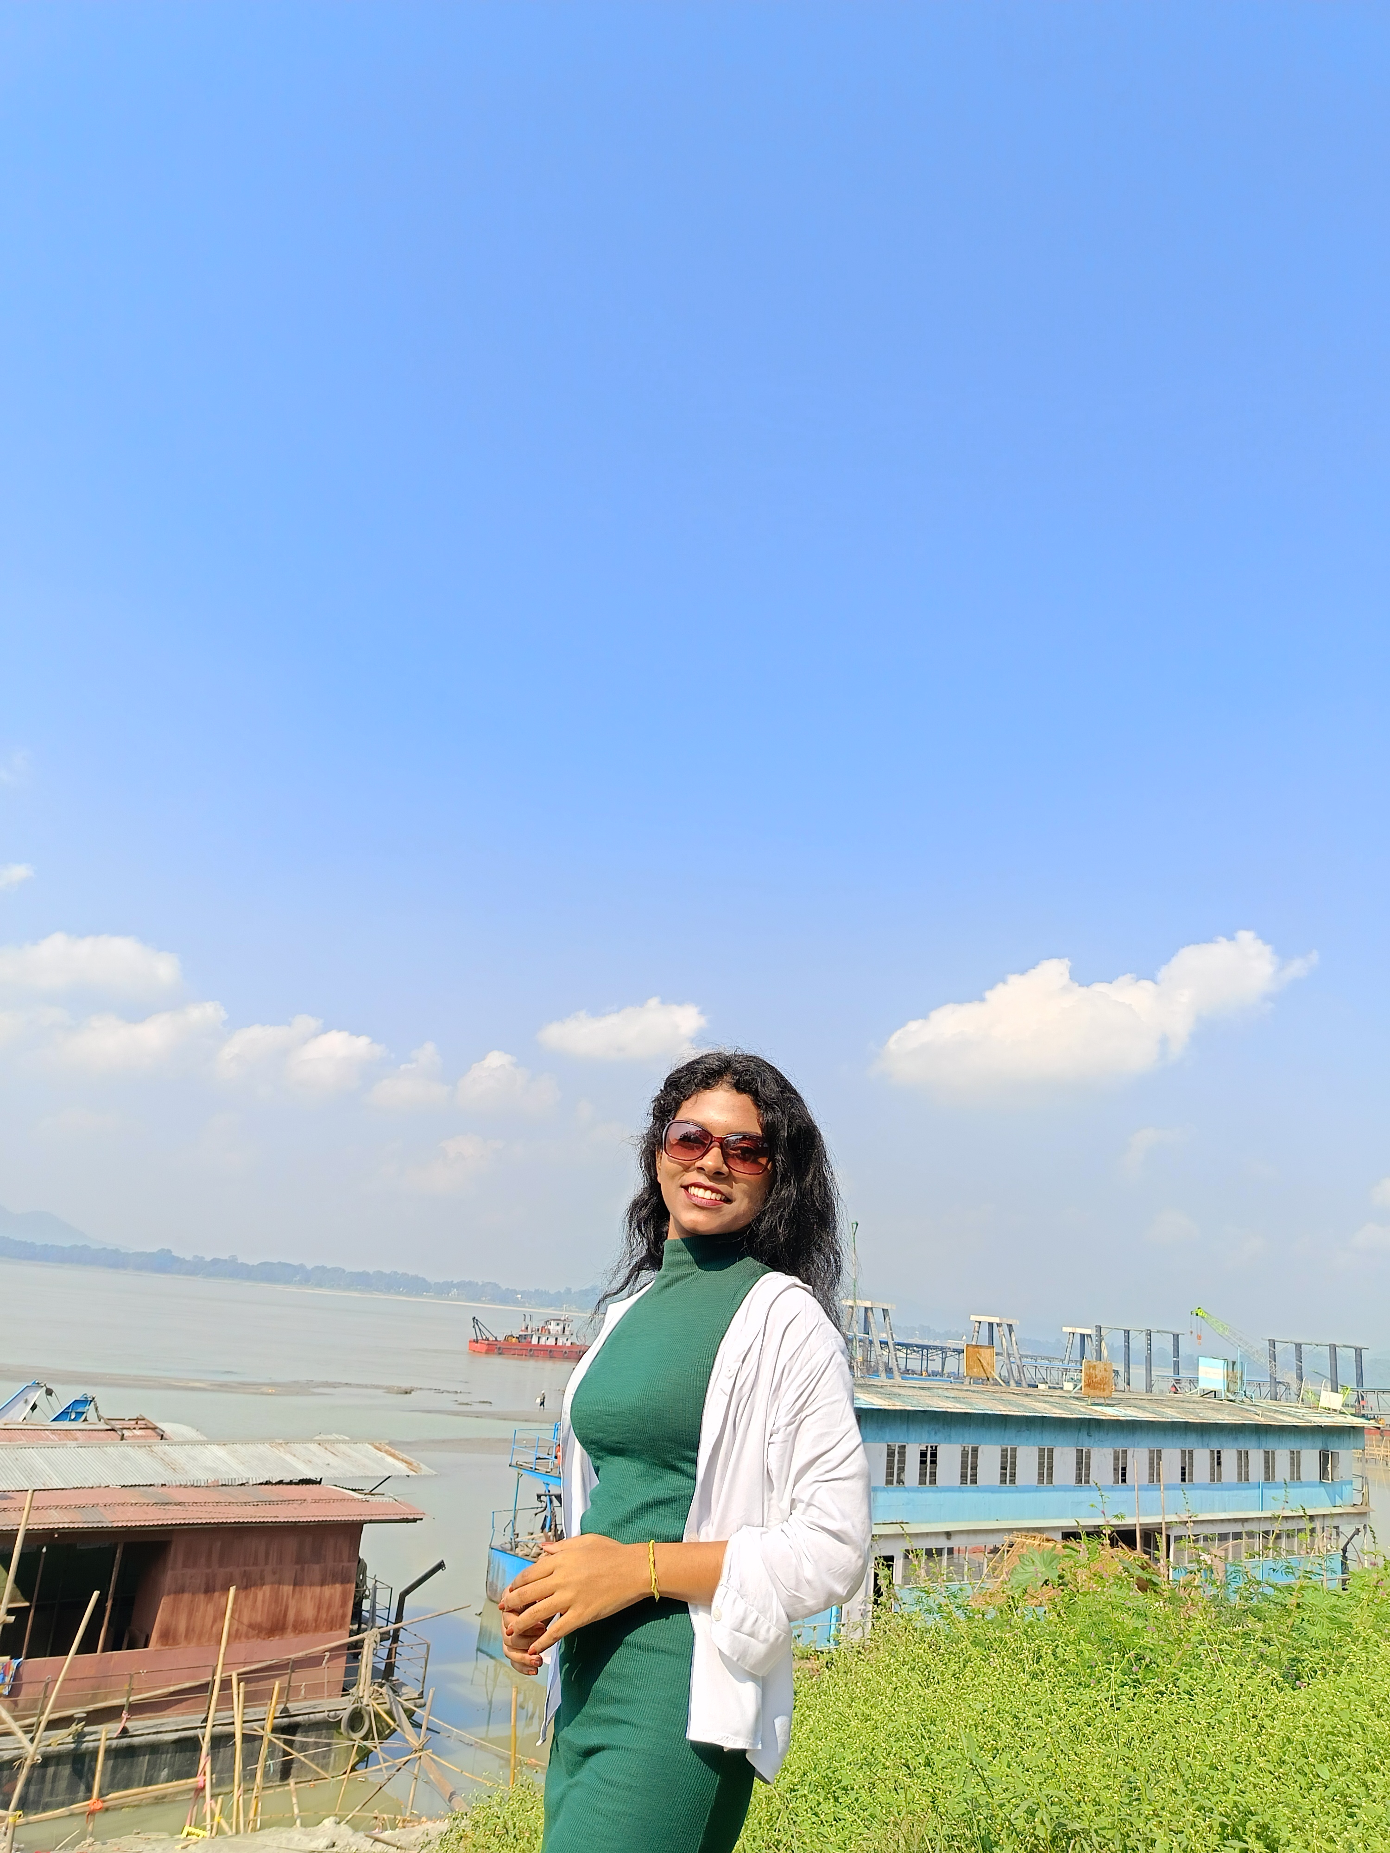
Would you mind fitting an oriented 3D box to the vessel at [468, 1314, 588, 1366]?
[{"bbox_3d":[-27.525,72.041,226.541,21.000,7.200,7.000,14,-19,-26],"label":"vessel"}]

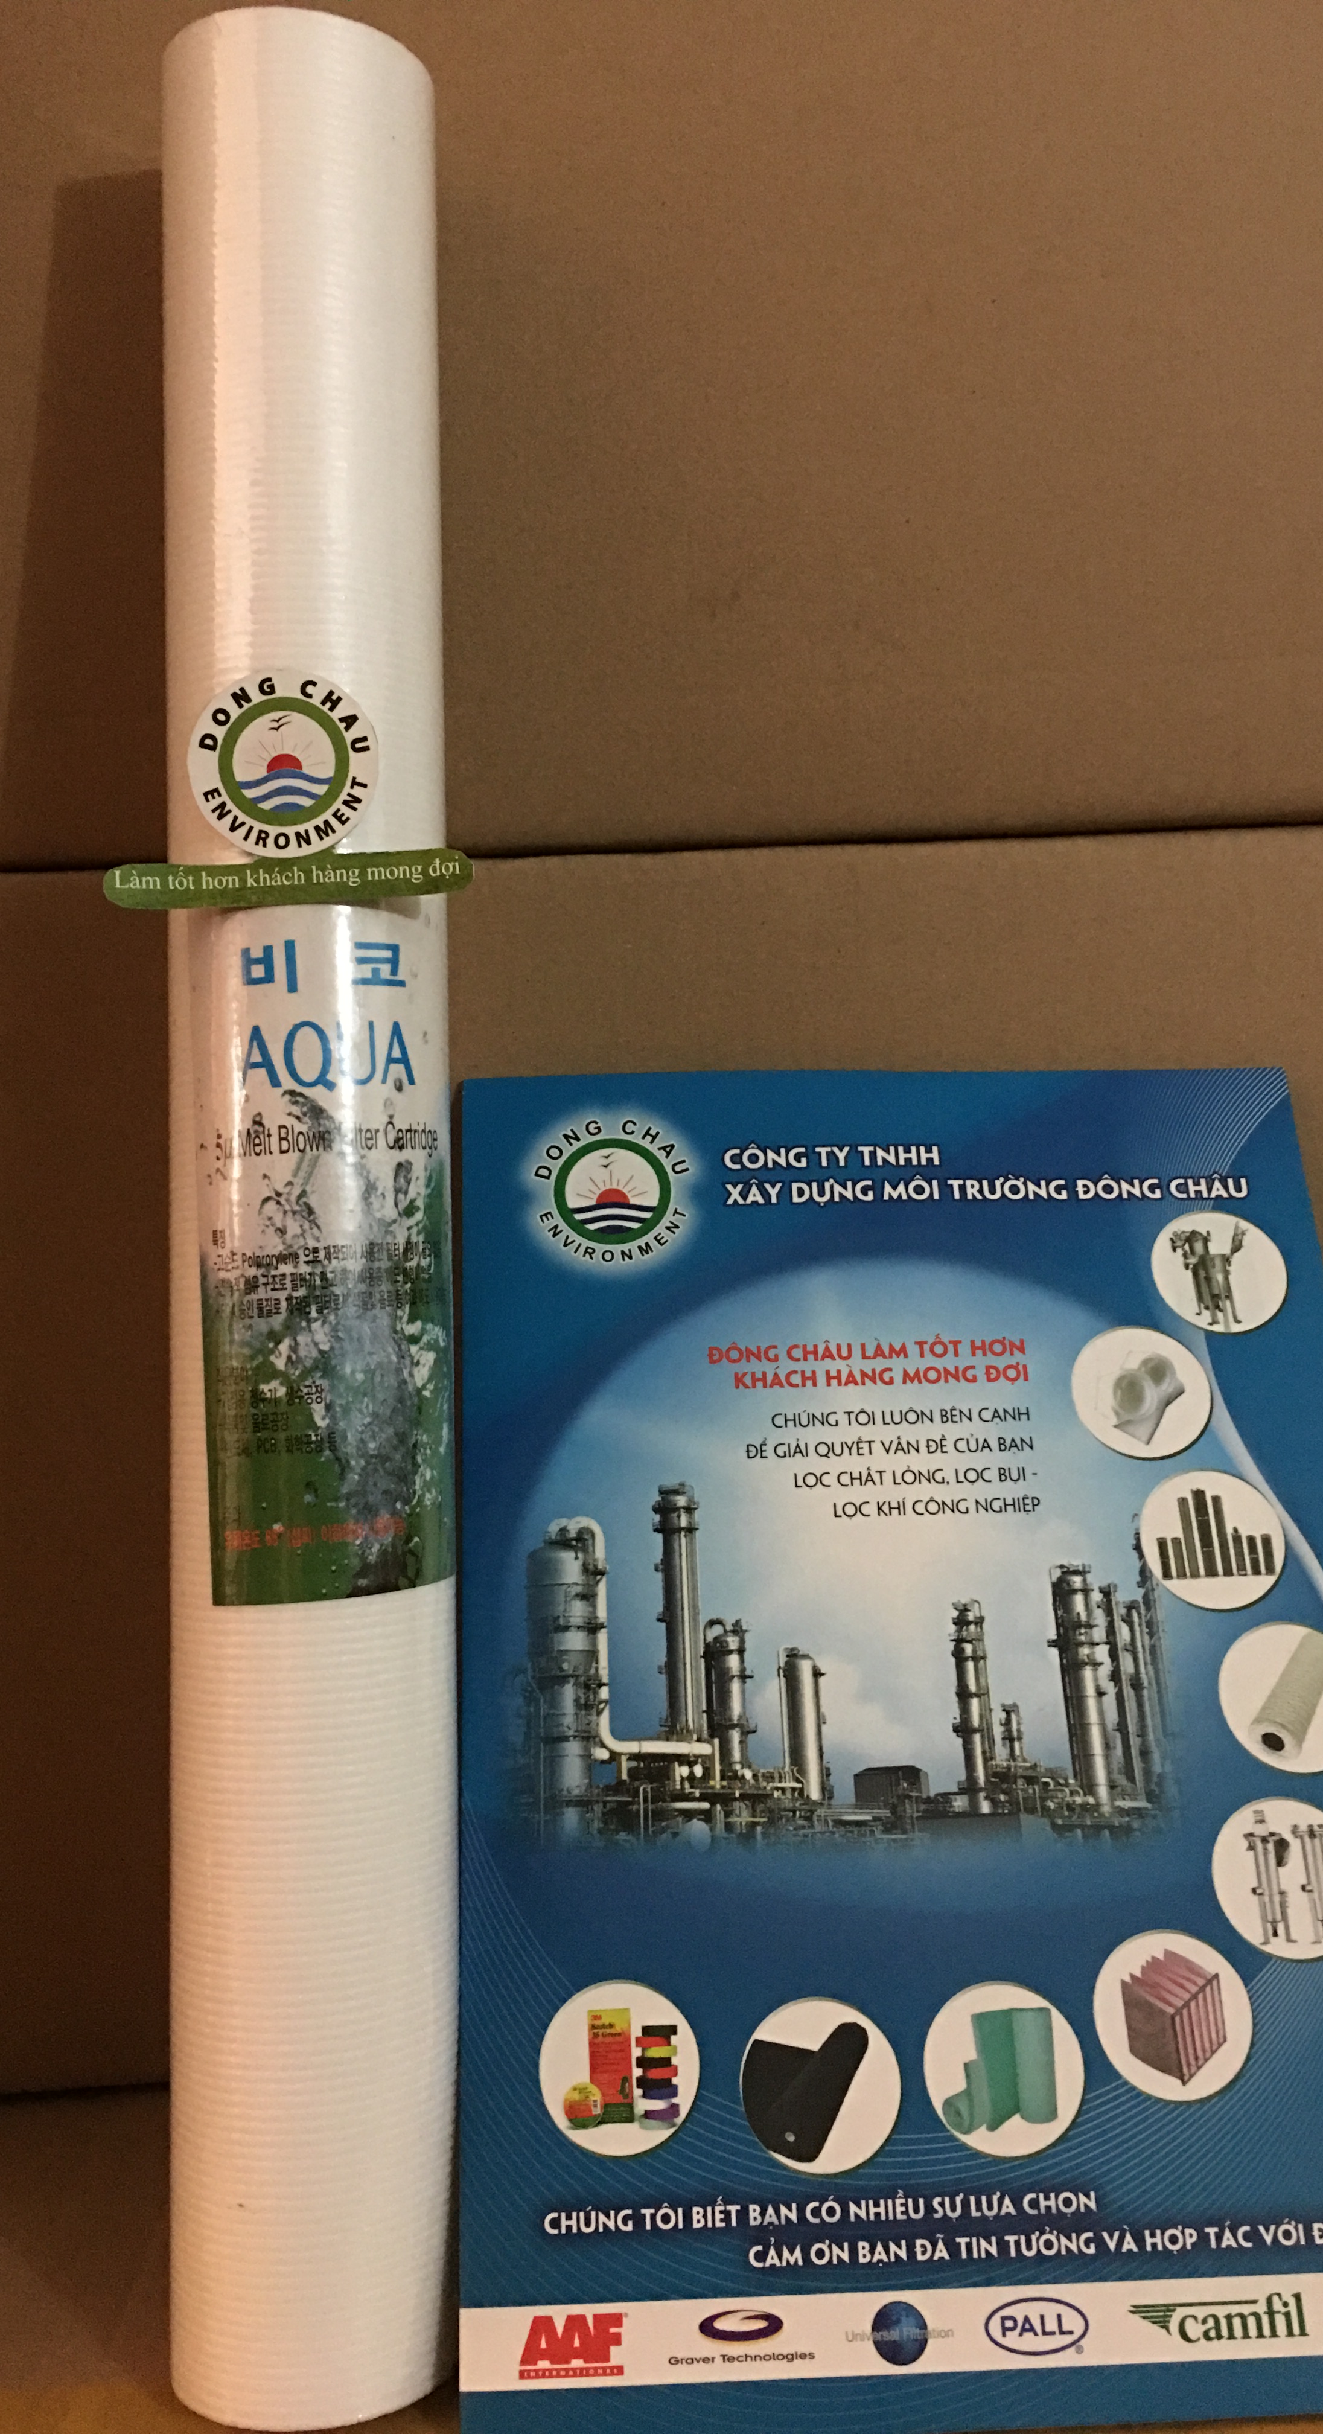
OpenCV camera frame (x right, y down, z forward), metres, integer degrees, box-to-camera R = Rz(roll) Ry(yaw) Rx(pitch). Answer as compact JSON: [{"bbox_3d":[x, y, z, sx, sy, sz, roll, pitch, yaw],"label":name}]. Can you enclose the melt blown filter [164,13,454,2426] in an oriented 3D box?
[{"bbox_3d":[-0.079,-0.007,0.456,0.062,0.507,0.062,0,-4,-15],"label":"melt blown filter"}]

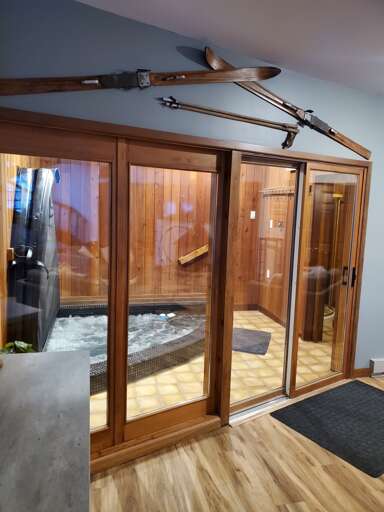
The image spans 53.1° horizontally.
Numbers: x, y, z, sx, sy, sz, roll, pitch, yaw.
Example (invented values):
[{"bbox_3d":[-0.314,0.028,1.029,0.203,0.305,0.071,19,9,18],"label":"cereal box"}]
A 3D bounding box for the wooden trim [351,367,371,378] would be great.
[{"bbox_3d":[1.671,1.162,3.810,0.205,0.088,0.020,0,7,-11],"label":"wooden trim"}]

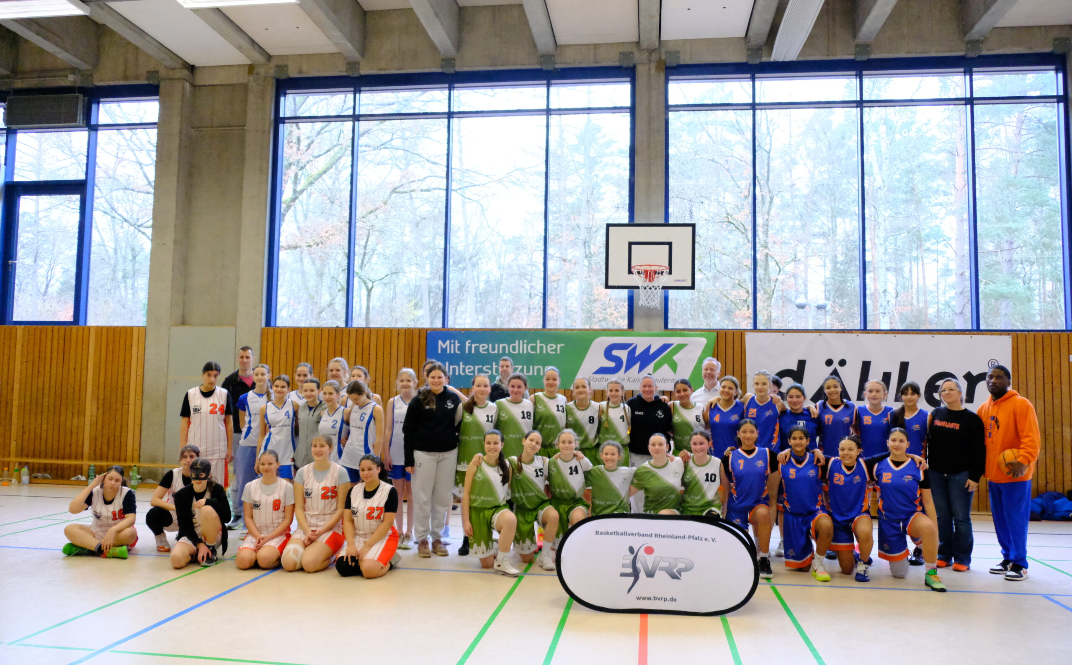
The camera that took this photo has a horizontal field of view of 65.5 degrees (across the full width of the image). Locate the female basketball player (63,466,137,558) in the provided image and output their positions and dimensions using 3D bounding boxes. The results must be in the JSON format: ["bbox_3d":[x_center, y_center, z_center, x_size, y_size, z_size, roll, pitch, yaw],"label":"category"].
[{"bbox_3d":[-3.892,1.579,7.451,0.620,0.764,0.620,3,-5,-20],"label":"female basketball player"}]

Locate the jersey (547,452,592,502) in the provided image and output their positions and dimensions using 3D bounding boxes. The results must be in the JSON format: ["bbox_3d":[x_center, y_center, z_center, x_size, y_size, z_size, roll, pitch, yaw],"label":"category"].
[{"bbox_3d":[0.304,1.261,7.283,0.390,0.430,0.260,1,-4,3],"label":"jersey"}]

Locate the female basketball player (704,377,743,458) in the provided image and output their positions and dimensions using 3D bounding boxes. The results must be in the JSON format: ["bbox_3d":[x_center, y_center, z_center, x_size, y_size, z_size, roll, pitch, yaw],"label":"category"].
[{"bbox_3d":[1.756,1.236,7.750,0.460,1.660,0.300,0,-4,10],"label":"female basketball player"}]

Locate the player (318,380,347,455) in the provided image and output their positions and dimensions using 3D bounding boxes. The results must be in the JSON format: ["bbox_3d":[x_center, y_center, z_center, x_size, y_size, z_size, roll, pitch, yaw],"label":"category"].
[{"bbox_3d":[-1.899,1.229,7.764,0.420,1.575,0.280,1,-5,-2],"label":"player"}]

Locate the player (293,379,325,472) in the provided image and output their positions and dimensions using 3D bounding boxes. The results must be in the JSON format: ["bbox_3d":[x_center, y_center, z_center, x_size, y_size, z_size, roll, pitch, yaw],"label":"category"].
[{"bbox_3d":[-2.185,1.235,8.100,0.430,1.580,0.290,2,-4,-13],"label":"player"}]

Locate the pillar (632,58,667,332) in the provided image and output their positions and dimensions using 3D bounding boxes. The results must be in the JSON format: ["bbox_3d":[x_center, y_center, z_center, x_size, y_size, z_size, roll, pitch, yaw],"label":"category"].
[{"bbox_3d":[1.578,-0.726,11.660,0.410,6.150,0.400,0,-4,8],"label":"pillar"}]

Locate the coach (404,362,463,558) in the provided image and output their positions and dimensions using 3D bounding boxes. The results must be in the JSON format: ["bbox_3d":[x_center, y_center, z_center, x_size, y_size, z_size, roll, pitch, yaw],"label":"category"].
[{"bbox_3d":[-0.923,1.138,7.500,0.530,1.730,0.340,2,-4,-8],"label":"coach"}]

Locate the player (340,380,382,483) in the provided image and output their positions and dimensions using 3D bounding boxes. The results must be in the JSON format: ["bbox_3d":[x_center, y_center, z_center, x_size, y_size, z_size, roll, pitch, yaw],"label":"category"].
[{"bbox_3d":[-1.565,1.195,7.413,0.460,1.570,0.320,0,-4,14],"label":"player"}]

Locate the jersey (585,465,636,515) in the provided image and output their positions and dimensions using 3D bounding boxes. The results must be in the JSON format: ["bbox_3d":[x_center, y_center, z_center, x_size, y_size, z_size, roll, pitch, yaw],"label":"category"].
[{"bbox_3d":[0.633,1.387,7.120,0.450,0.520,0.260,1,-4,5],"label":"jersey"}]

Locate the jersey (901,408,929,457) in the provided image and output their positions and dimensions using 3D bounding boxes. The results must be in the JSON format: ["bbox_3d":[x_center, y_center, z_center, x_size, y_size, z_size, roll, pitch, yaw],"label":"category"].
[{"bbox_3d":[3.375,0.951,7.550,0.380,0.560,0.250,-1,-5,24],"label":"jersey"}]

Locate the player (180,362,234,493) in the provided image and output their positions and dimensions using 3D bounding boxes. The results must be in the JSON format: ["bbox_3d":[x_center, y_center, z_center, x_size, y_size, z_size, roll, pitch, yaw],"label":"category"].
[{"bbox_3d":[-3.202,1.148,8.100,0.500,1.720,0.300,2,-4,-16],"label":"player"}]

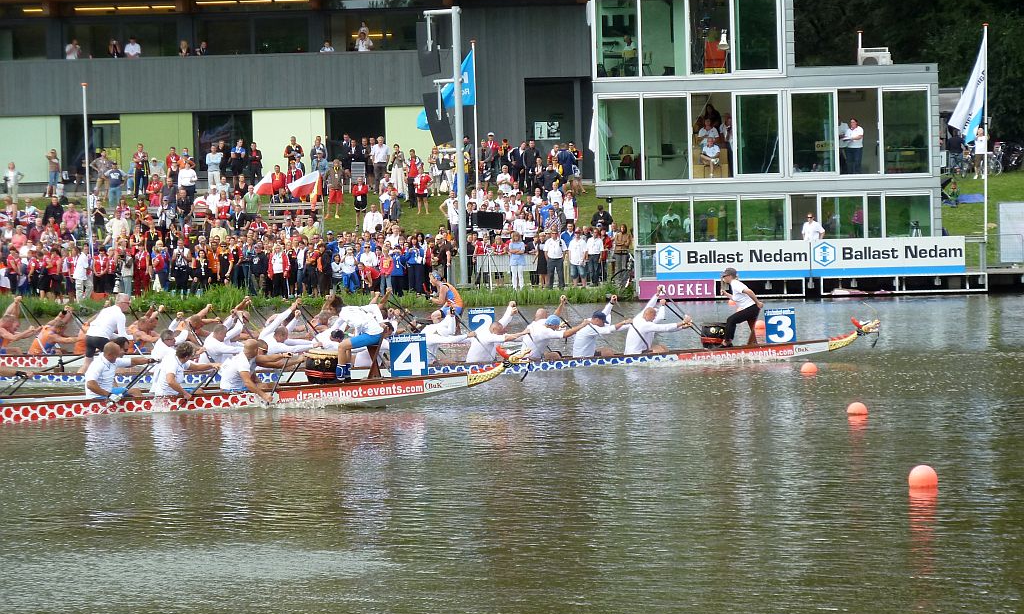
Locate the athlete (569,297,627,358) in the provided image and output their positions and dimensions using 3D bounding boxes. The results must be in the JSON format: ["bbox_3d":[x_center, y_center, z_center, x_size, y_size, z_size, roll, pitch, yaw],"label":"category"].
[{"bbox_3d":[1.346,0.368,65.400,0.920,1.050,0.550,-2,1,-1],"label":"athlete"}]

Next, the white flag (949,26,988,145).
[{"bbox_3d":[13.115,-6.349,125.200,1.100,3.280,0.400,-1,1,2],"label":"white flag"}]

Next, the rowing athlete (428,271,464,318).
[{"bbox_3d":[-1.182,-0.081,78.500,0.680,1.180,0.500,-2,1,0],"label":"rowing athlete"}]

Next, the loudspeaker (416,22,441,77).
[{"bbox_3d":[-2.472,-7.668,129.500,0.600,1.600,0.500,-1,1,23],"label":"loudspeaker"}]

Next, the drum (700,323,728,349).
[{"bbox_3d":[3.154,0.446,67.300,0.460,0.420,0.460,-1,1,2],"label":"drum"}]

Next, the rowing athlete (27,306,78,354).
[{"bbox_3d":[-8.510,0.492,80.800,0.950,1.080,0.600,-2,1,0],"label":"rowing athlete"}]

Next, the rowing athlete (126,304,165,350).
[{"bbox_3d":[-6.791,0.492,80.800,0.880,1.060,0.580,-2,1,0],"label":"rowing athlete"}]

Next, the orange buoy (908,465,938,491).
[{"bbox_3d":[3.399,1.422,35.900,0.238,0.238,0.238,-2,1,0],"label":"orange buoy"}]

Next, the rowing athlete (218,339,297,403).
[{"bbox_3d":[-3.137,0.832,53.600,0.950,0.880,0.600,-1,1,12],"label":"rowing athlete"}]

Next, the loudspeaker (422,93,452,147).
[{"bbox_3d":[-2.205,-5.670,131.000,0.580,1.550,0.600,-15,1,0],"label":"loudspeaker"}]

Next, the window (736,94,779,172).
[{"bbox_3d":[7.187,-5.059,126.786,1.240,2.310,0.100,-1,1,2],"label":"window"}]

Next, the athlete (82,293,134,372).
[{"bbox_3d":[-6.245,0.487,67.300,0.820,1.400,0.580,-1,1,2],"label":"athlete"}]

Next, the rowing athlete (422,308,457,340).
[{"bbox_3d":[-1.065,0.491,65.700,0.920,1.000,0.550,-2,1,0],"label":"rowing athlete"}]

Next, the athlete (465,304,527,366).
[{"bbox_3d":[-0.239,0.501,67.000,1.000,1.180,0.620,-1,1,2],"label":"athlete"}]

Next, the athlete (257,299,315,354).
[{"bbox_3d":[-3.459,0.485,67.000,0.950,1.200,0.620,-1,1,2],"label":"athlete"}]

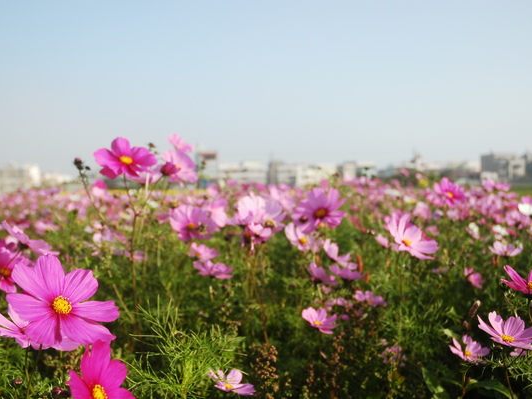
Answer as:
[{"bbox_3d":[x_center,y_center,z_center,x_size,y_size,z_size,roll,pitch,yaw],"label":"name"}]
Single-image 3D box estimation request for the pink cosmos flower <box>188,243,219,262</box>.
[{"bbox_3d":[-0.135,0.121,1.311,0.065,0.024,0.065,0,42,13],"label":"pink cosmos flower"}]

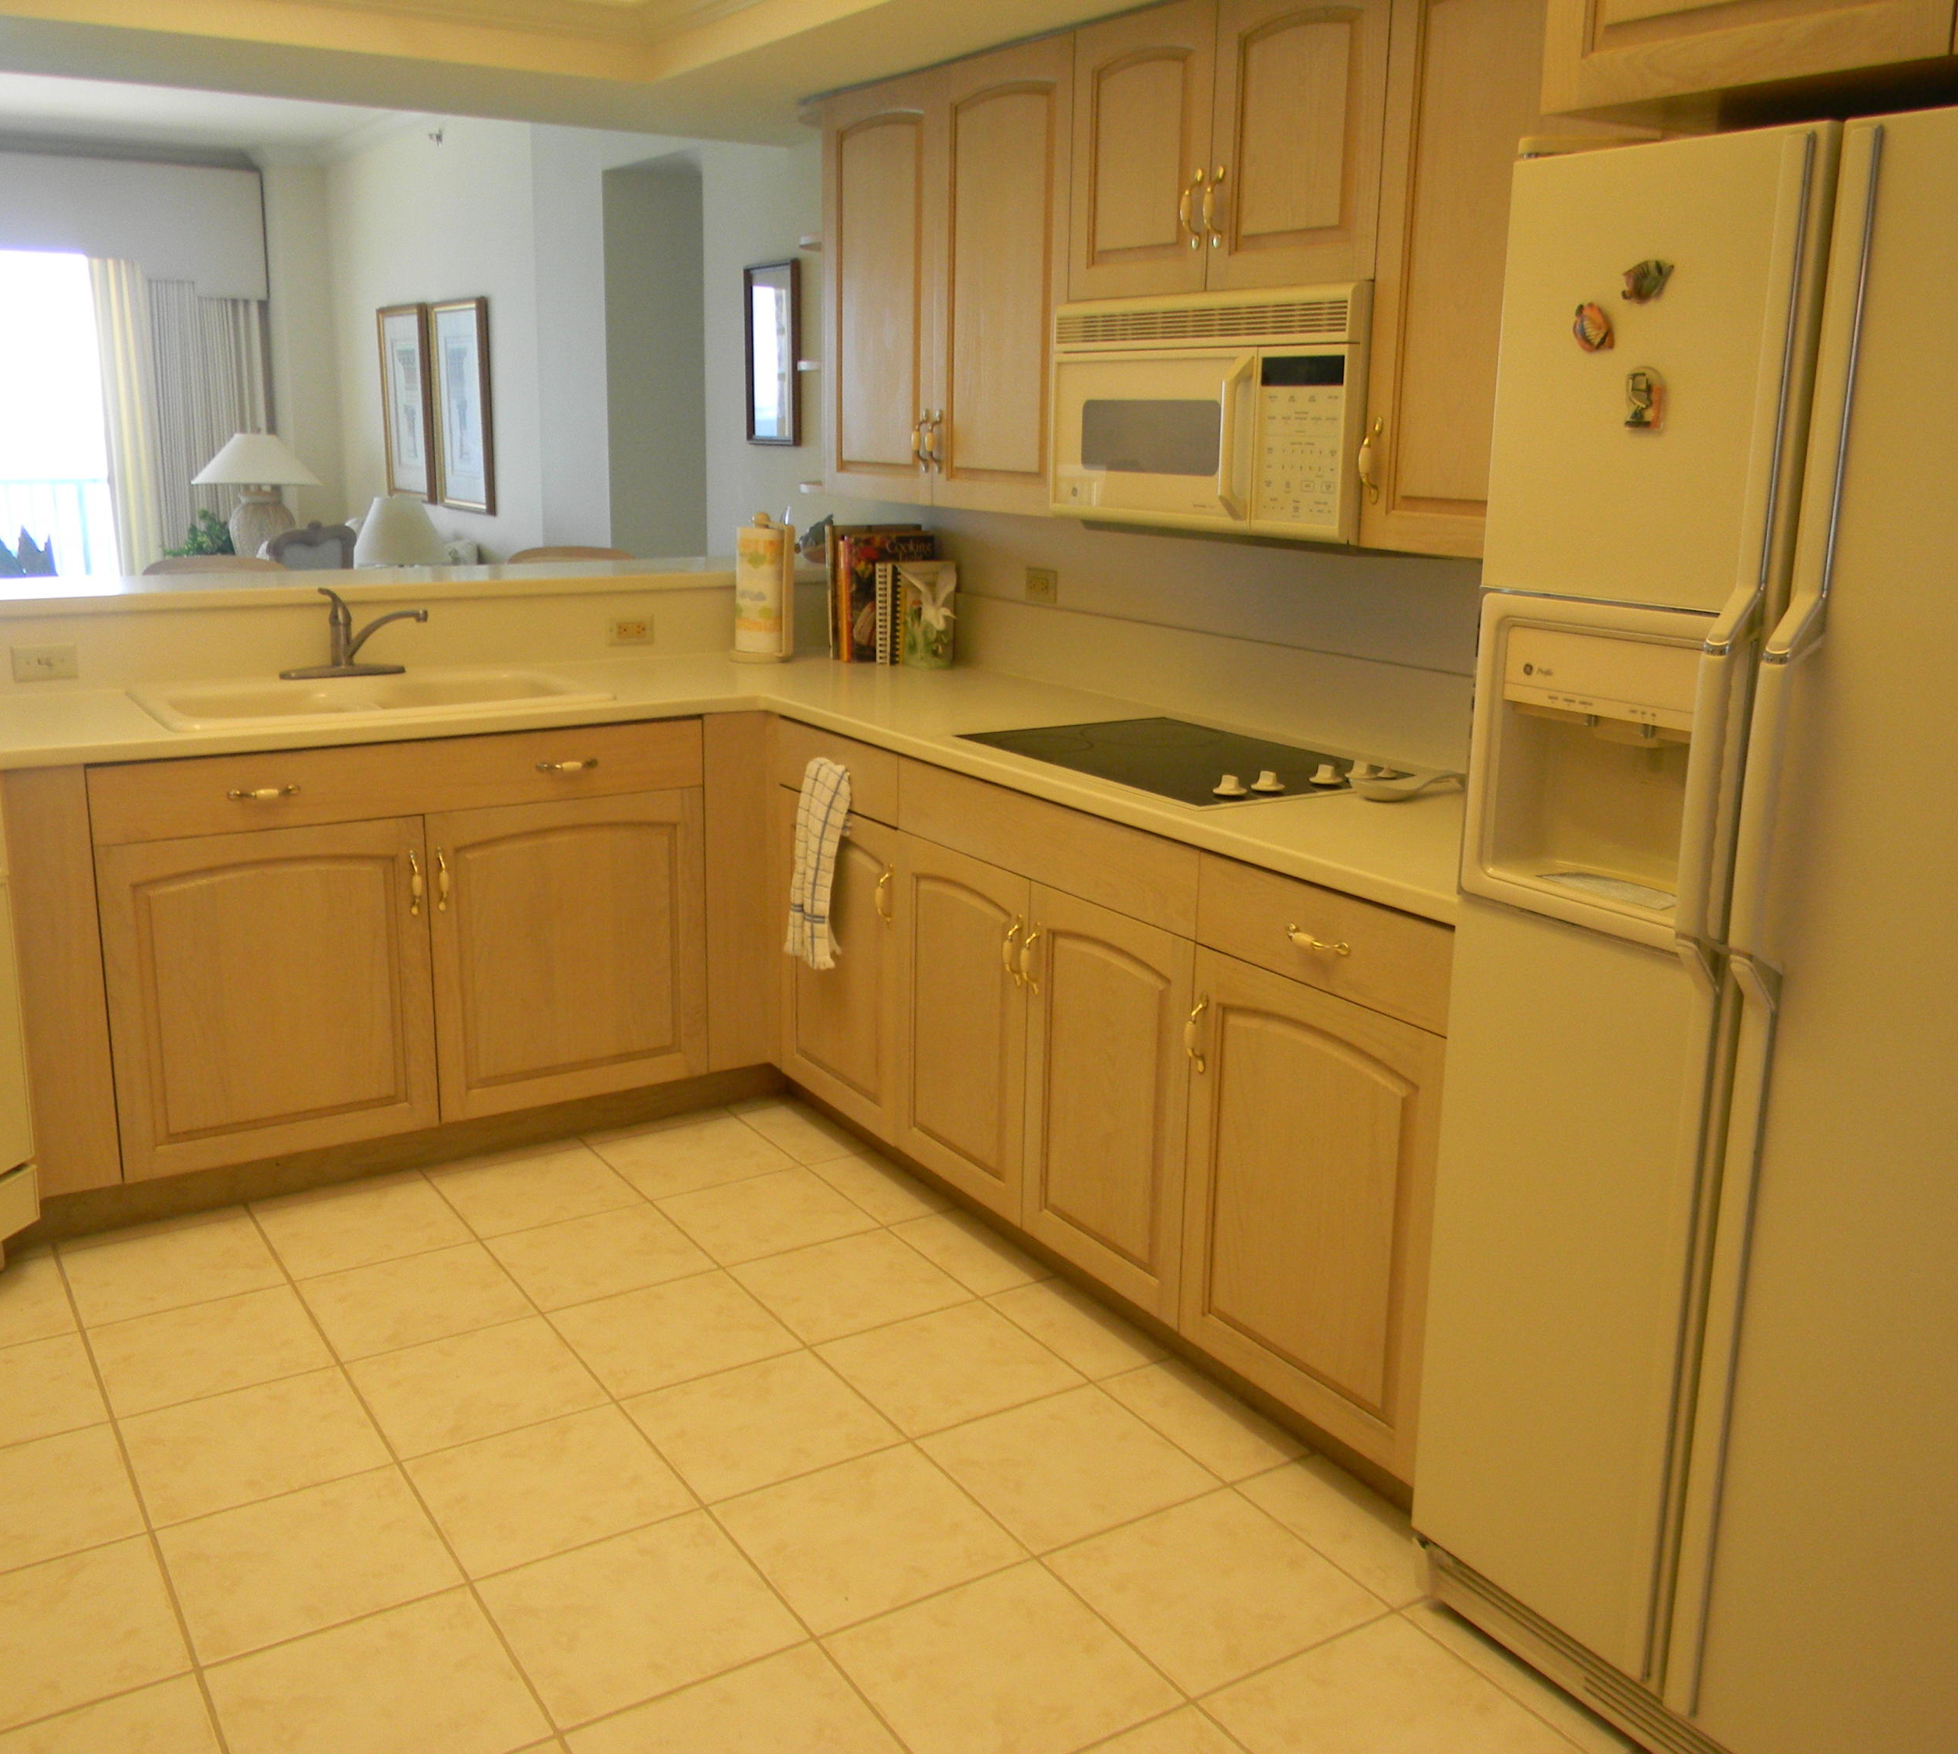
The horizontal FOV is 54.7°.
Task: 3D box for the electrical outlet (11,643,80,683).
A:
[{"bbox_3d":[-1.857,-0.425,3.769,0.117,0.071,0.008,-8,17,-31],"label":"electrical outlet"}]

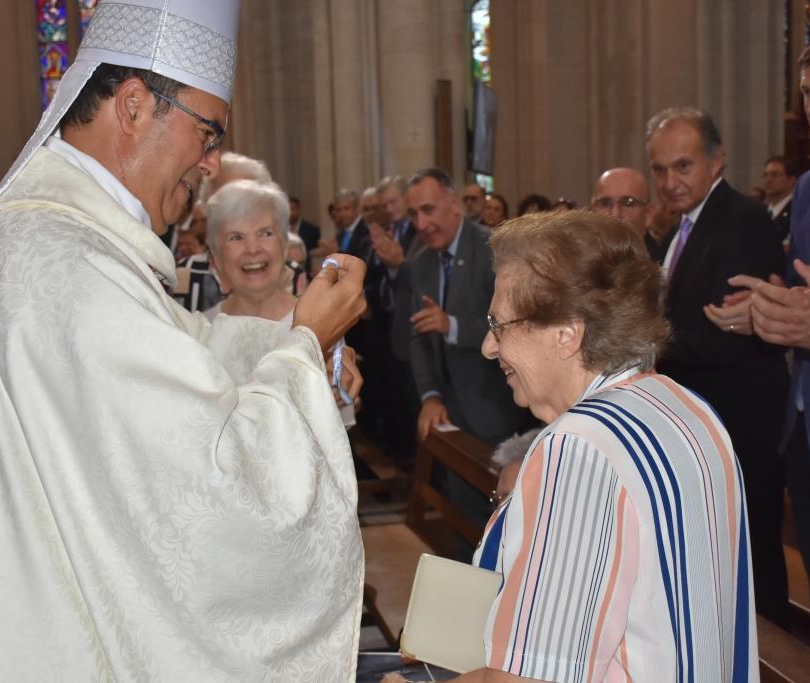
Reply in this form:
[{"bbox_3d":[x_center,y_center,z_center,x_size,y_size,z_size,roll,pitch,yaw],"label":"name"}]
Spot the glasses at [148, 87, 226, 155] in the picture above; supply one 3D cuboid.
[{"bbox_3d":[-0.293,-0.271,1.370,0.150,0.043,0.142,24,0,-12],"label":"glasses"}]

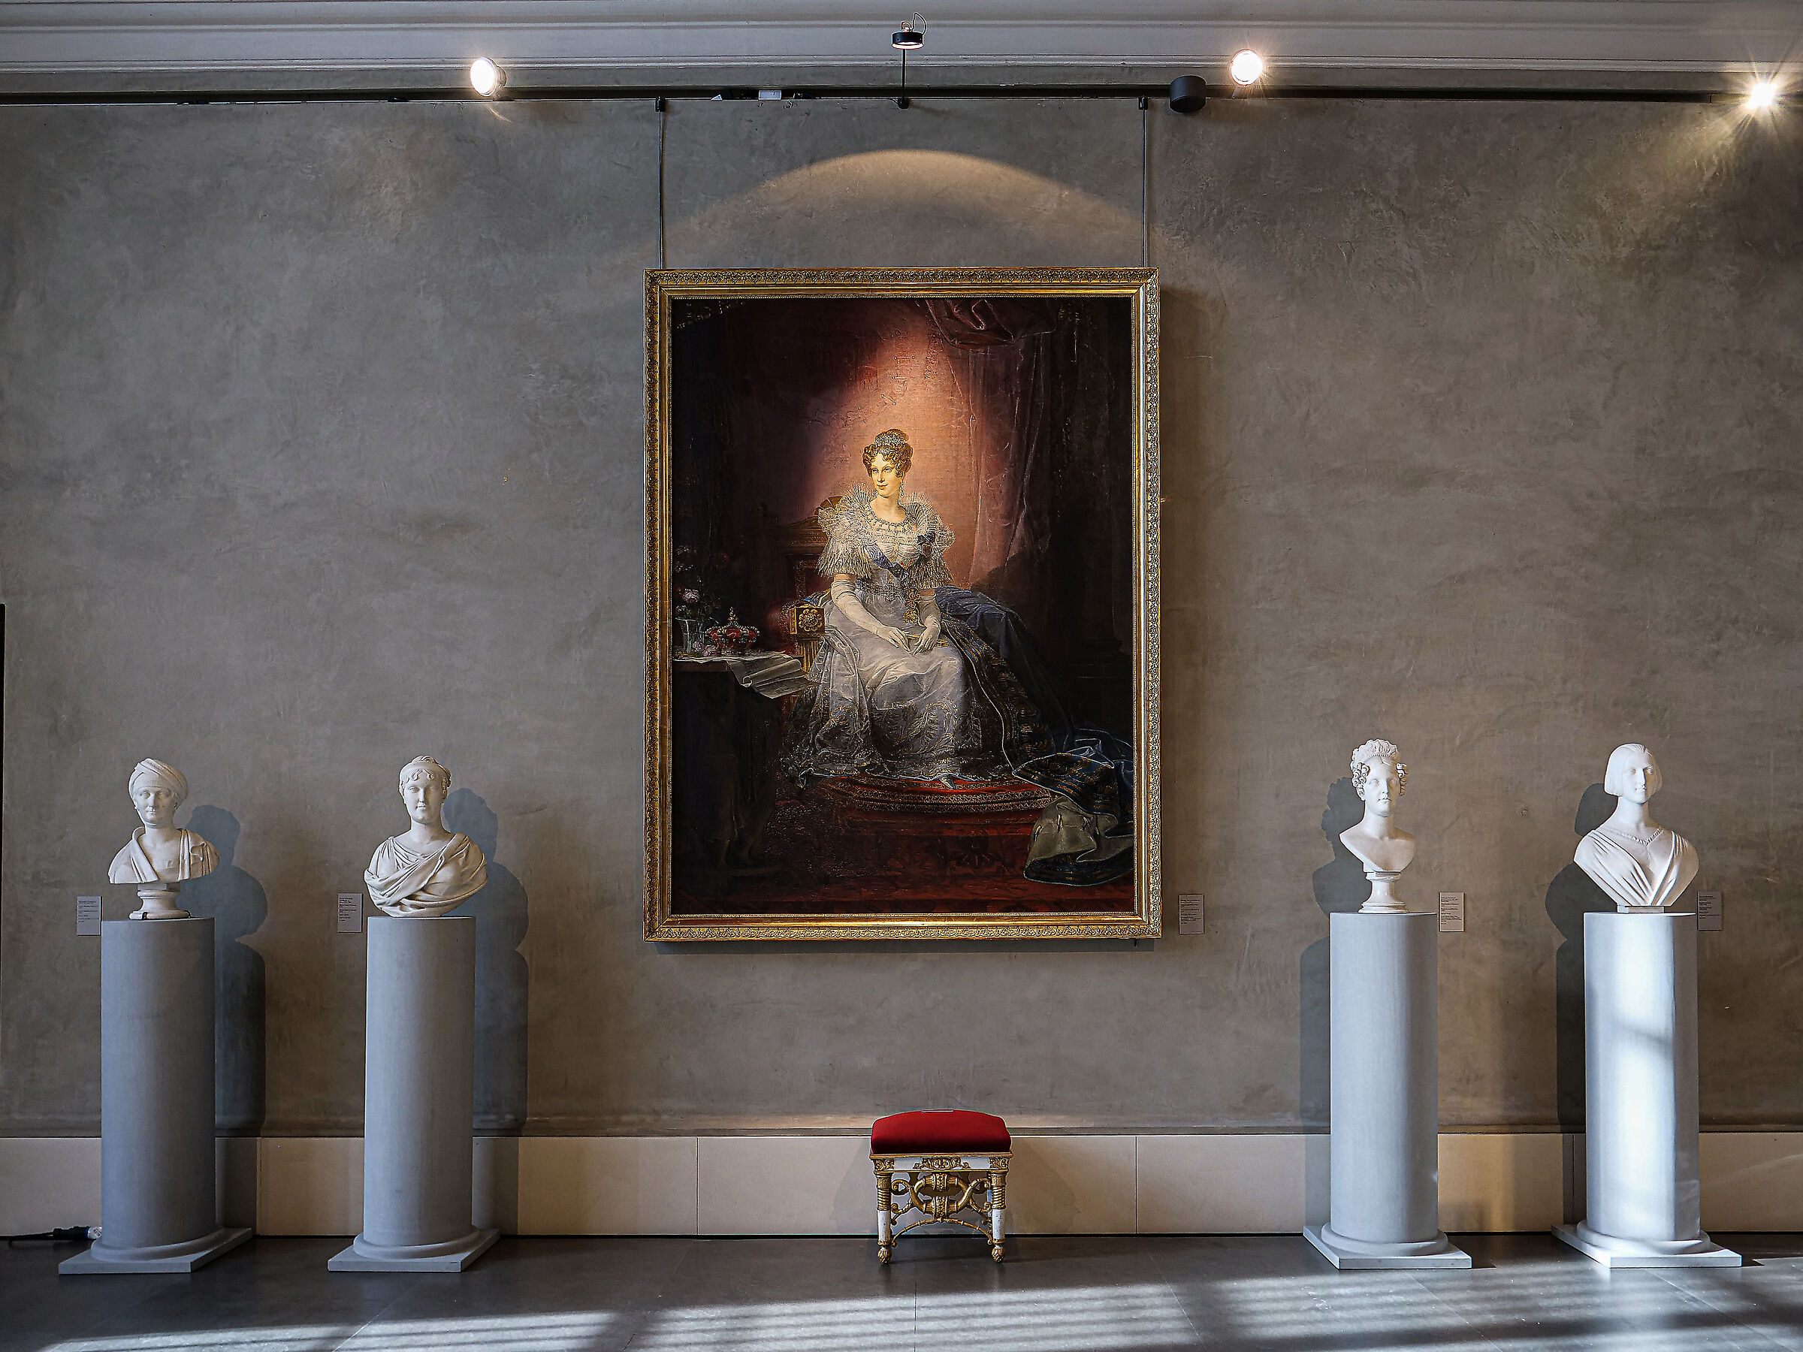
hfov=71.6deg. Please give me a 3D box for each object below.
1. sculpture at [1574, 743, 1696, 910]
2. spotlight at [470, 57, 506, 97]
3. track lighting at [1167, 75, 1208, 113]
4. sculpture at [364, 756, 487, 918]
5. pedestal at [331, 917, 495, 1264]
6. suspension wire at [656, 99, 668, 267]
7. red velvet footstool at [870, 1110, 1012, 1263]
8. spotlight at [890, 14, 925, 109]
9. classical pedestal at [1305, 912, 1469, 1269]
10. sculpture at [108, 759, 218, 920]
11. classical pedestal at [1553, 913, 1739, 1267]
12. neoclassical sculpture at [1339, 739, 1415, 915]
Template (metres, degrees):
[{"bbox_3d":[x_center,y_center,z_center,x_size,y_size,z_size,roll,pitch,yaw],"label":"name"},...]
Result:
[{"bbox_3d":[2.590,0.535,4.400,0.410,0.600,0.250,0,-1,-5],"label":"sculpture"},{"bbox_3d":[-1.495,-2.165,4.520,0.120,0.120,0.090,-1,11,35],"label":"spotlight"},{"bbox_3d":[1.105,-2.243,4.820,0.135,0.085,0.135,0,-6,0],"label":"track lighting"},{"bbox_3d":[-1.772,0.601,4.660,0.435,0.595,0.270,0,-4,-6],"label":"sculpture"},{"bbox_3d":[-1.696,1.450,4.400,0.425,1.165,0.425,0,-1,0],"label":"pedestal"},{"bbox_3d":[-0.895,-1.840,4.660,0.025,0.650,0.025,0,-1,0],"label":"suspension wire"},{"bbox_3d":[0.146,1.881,4.630,0.500,0.490,0.350,0,-4,0],"label":"red velvet footstool"},{"bbox_3d":[0.020,-2.240,4.560,0.120,0.210,0.330,0,-1,0],"label":"spotlight"},{"bbox_3d":[1.791,1.508,4.640,0.455,1.200,0.430,0,-4,0],"label":"classical pedestal"},{"bbox_3d":[-2.754,0.607,4.660,0.385,0.590,0.260,0,-4,-7],"label":"sculpture"},{"bbox_3d":[2.758,1.508,4.640,0.455,1.200,0.430,0,-4,0],"label":"classical pedestal"},{"bbox_3d":[1.678,0.530,4.400,0.265,0.620,0.240,0,-1,-3],"label":"neoclassical sculpture"}]

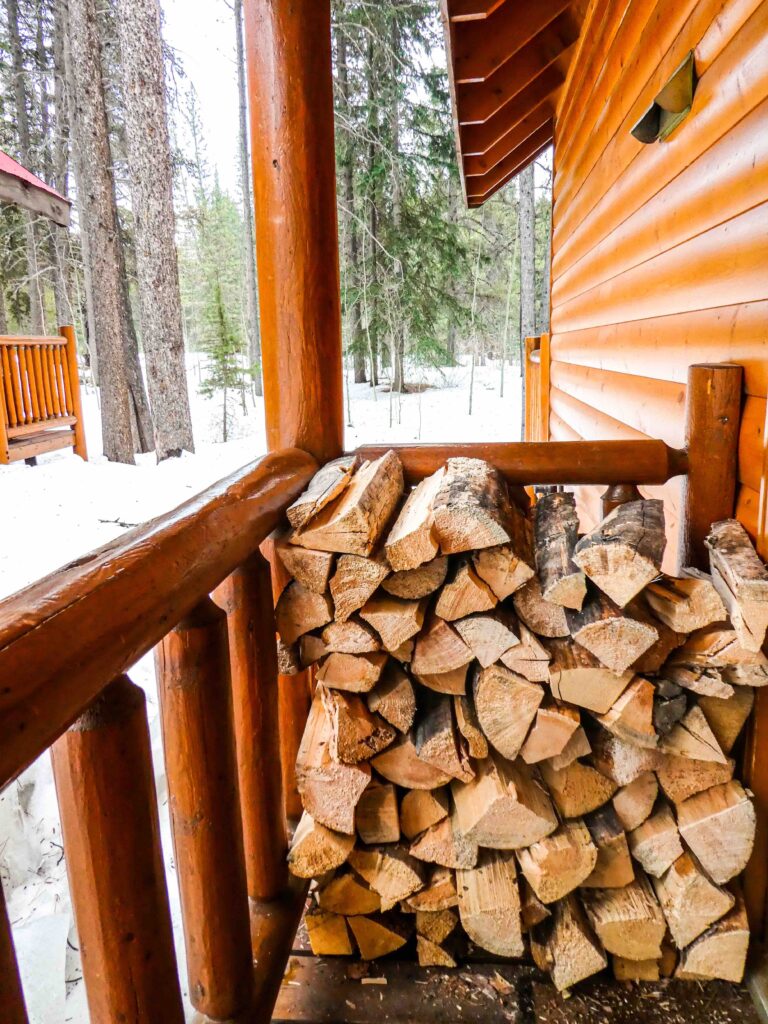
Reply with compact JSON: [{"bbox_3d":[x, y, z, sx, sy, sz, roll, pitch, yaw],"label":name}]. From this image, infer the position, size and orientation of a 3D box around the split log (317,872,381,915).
[{"bbox_3d":[-0.038,0.645,1.483,0.118,0.089,0.410,0,13,8],"label":"split log"}]

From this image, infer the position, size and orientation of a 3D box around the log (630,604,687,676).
[{"bbox_3d":[0.459,0.161,1.339,0.102,0.122,0.410,0,13,8],"label":"log"}]

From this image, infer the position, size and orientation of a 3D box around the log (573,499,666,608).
[{"bbox_3d":[0.435,0.059,1.285,0.132,0.105,0.380,3,14,22],"label":"log"}]

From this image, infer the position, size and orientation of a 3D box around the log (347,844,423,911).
[{"bbox_3d":[0.024,0.600,1.415,0.109,0.119,0.380,-1,13,3],"label":"log"}]

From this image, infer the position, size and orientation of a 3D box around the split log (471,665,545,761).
[{"bbox_3d":[0.226,0.281,1.332,0.110,0.169,0.390,0,13,7],"label":"split log"}]

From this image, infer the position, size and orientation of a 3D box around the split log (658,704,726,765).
[{"bbox_3d":[0.529,0.321,1.341,0.105,0.106,0.380,0,13,7],"label":"split log"}]

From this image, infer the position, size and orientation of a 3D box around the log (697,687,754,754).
[{"bbox_3d":[0.592,0.308,1.357,0.091,0.124,0.360,0,13,7],"label":"log"}]

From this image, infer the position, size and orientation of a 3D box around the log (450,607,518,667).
[{"bbox_3d":[0.187,0.162,1.324,0.101,0.095,0.400,0,13,7],"label":"log"}]

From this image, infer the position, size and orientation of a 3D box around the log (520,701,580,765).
[{"bbox_3d":[0.297,0.321,1.357,0.095,0.108,0.400,0,13,7],"label":"log"}]

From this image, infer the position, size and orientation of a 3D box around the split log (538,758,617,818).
[{"bbox_3d":[0.374,0.448,1.468,0.130,0.116,0.420,0,13,7],"label":"split log"}]

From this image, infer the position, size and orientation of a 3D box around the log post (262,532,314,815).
[{"bbox_3d":[-0.188,0.350,1.434,0.070,0.625,0.070,0,13,7],"label":"log post"}]

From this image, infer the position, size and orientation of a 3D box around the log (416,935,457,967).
[{"bbox_3d":[0.120,0.750,1.476,0.070,0.069,0.400,0,13,7],"label":"log"}]

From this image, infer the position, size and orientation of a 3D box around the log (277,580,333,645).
[{"bbox_3d":[-0.113,0.133,1.448,0.104,0.112,0.420,0,13,7],"label":"log"}]

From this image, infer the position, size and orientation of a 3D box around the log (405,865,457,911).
[{"bbox_3d":[0.110,0.627,1.448,0.092,0.072,0.410,0,13,8],"label":"log"}]

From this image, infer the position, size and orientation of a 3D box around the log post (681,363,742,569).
[{"bbox_3d":[0.683,0.225,1.541,0.110,1.053,0.110,0,13,7],"label":"log post"}]

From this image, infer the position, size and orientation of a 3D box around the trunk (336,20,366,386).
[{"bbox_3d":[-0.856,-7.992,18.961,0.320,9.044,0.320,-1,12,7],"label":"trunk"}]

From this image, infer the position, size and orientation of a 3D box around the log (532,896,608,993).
[{"bbox_3d":[0.351,0.689,1.385,0.099,0.167,0.410,0,13,8],"label":"log"}]

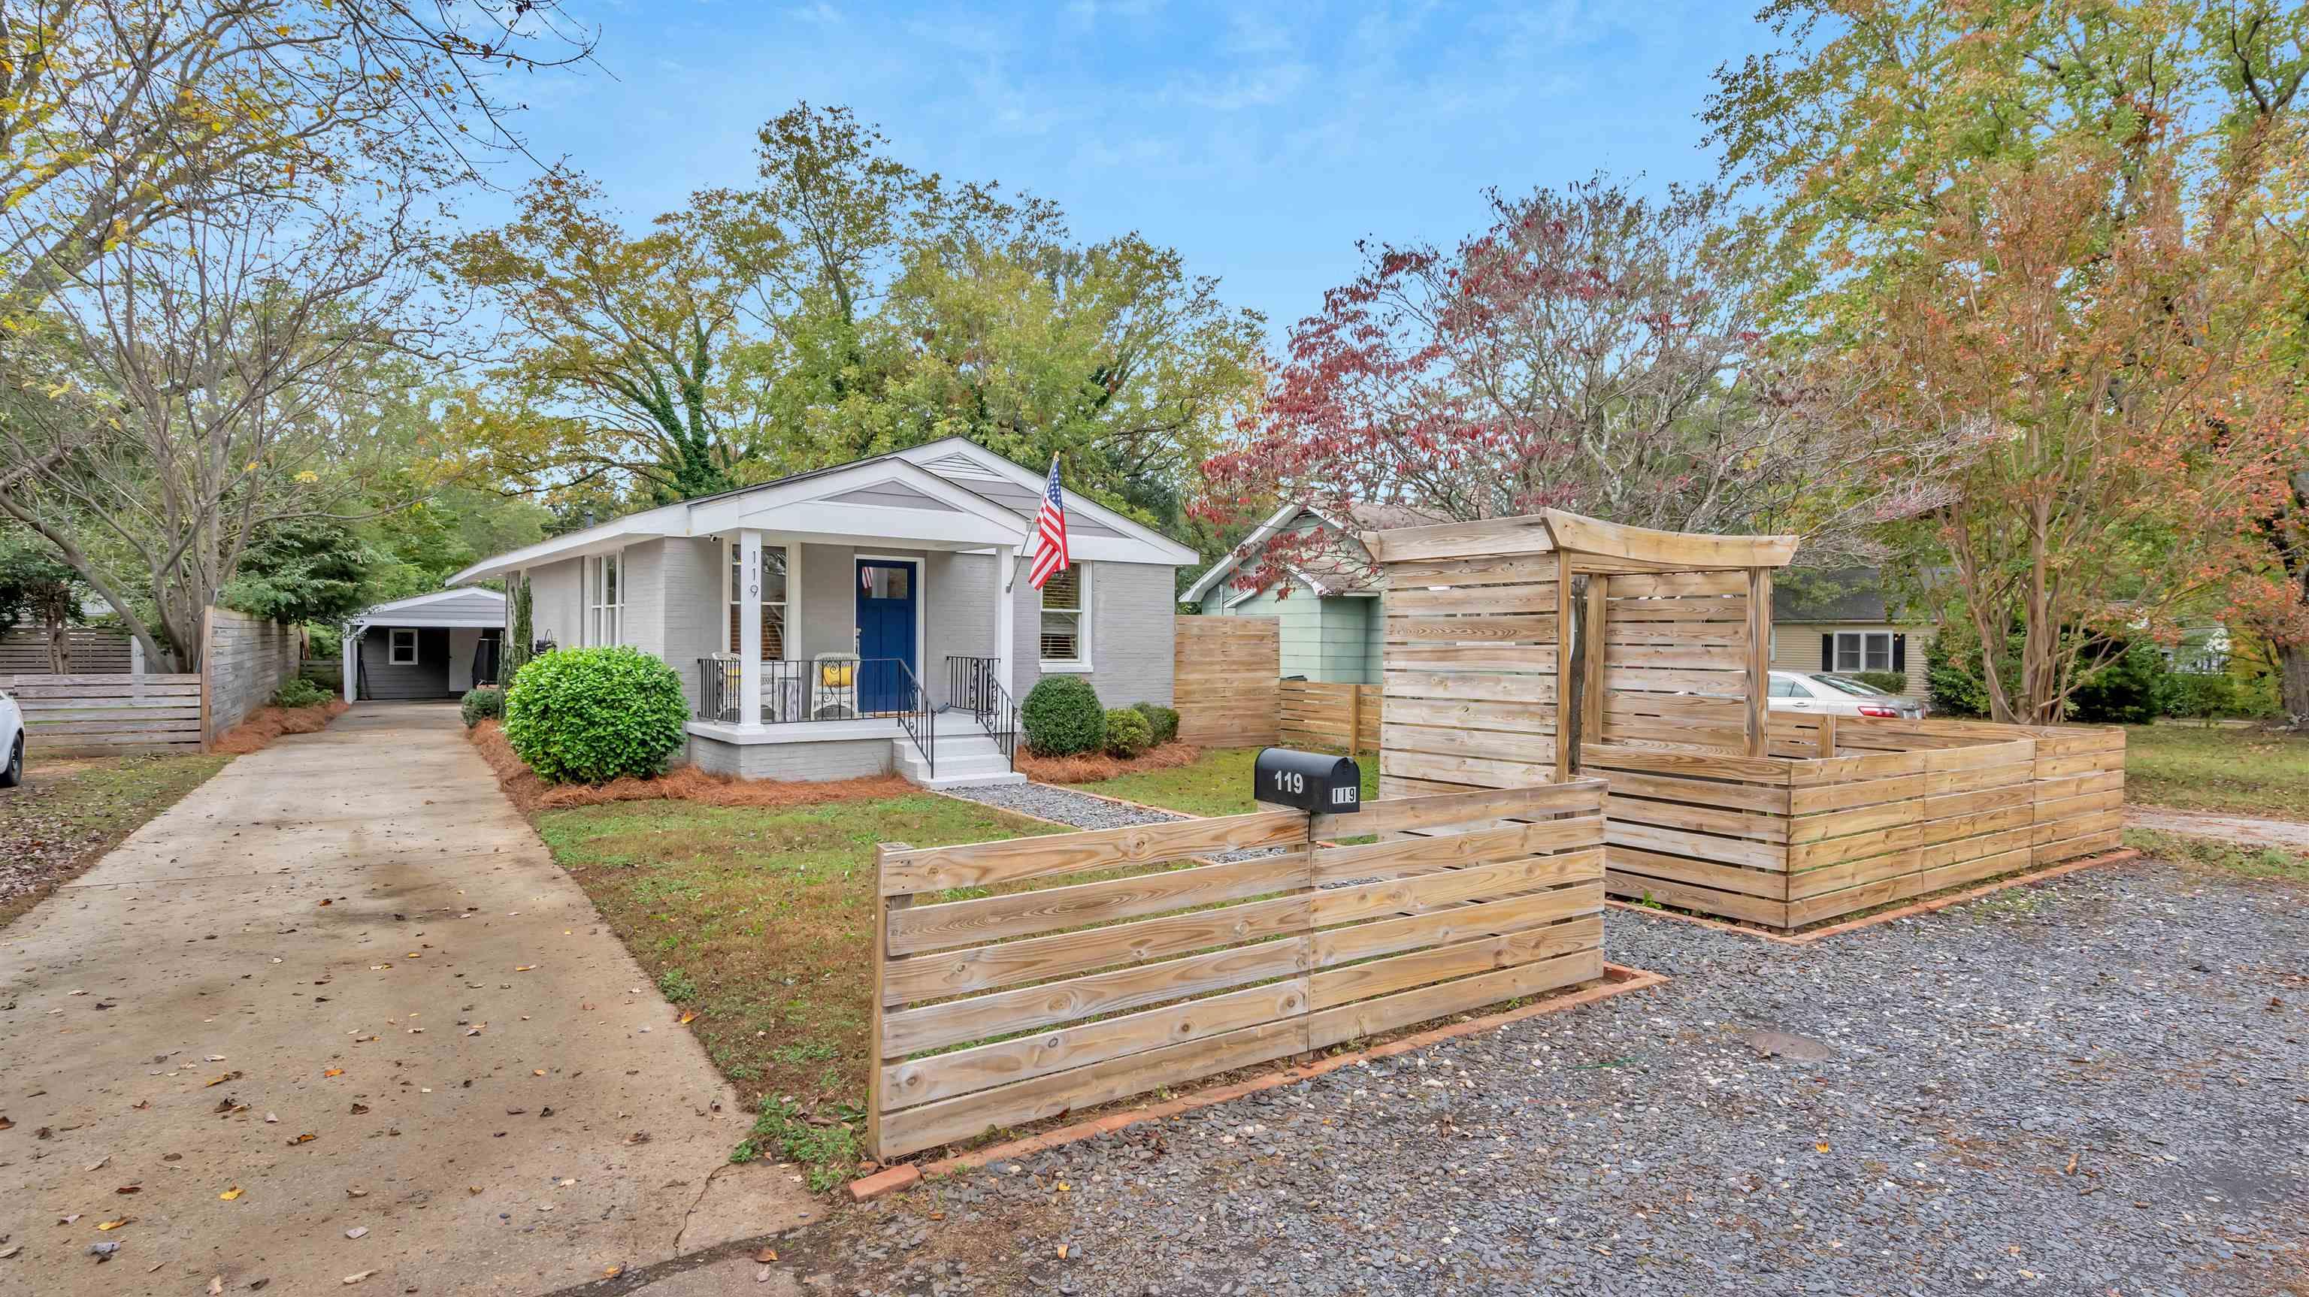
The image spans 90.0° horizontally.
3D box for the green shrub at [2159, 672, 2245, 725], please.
[{"bbox_3d":[24.969,1.190,27.500,1.650,1.250,1.600,0,0,-34],"label":"green shrub"}]

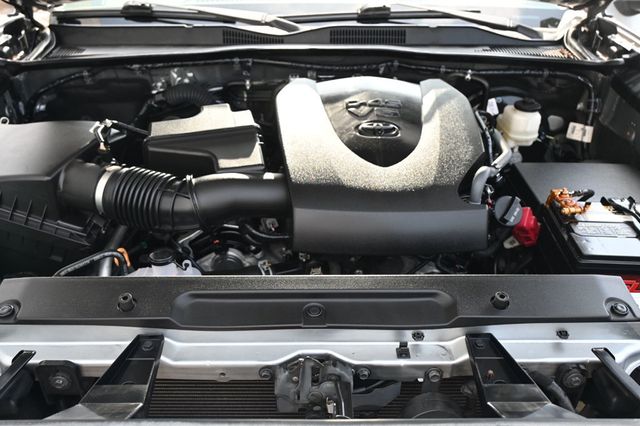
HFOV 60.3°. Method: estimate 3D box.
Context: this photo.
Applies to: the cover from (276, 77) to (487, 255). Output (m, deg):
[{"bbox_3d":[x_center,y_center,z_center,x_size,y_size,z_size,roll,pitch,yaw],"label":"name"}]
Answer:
[{"bbox_3d":[0.120,-0.108,1.105,0.400,0.190,0.390,0,32,0],"label":"cover"}]

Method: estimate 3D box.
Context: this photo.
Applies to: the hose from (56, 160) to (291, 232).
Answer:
[{"bbox_3d":[-0.268,-0.030,1.048,0.450,0.110,0.135,0,32,0],"label":"hose"}]

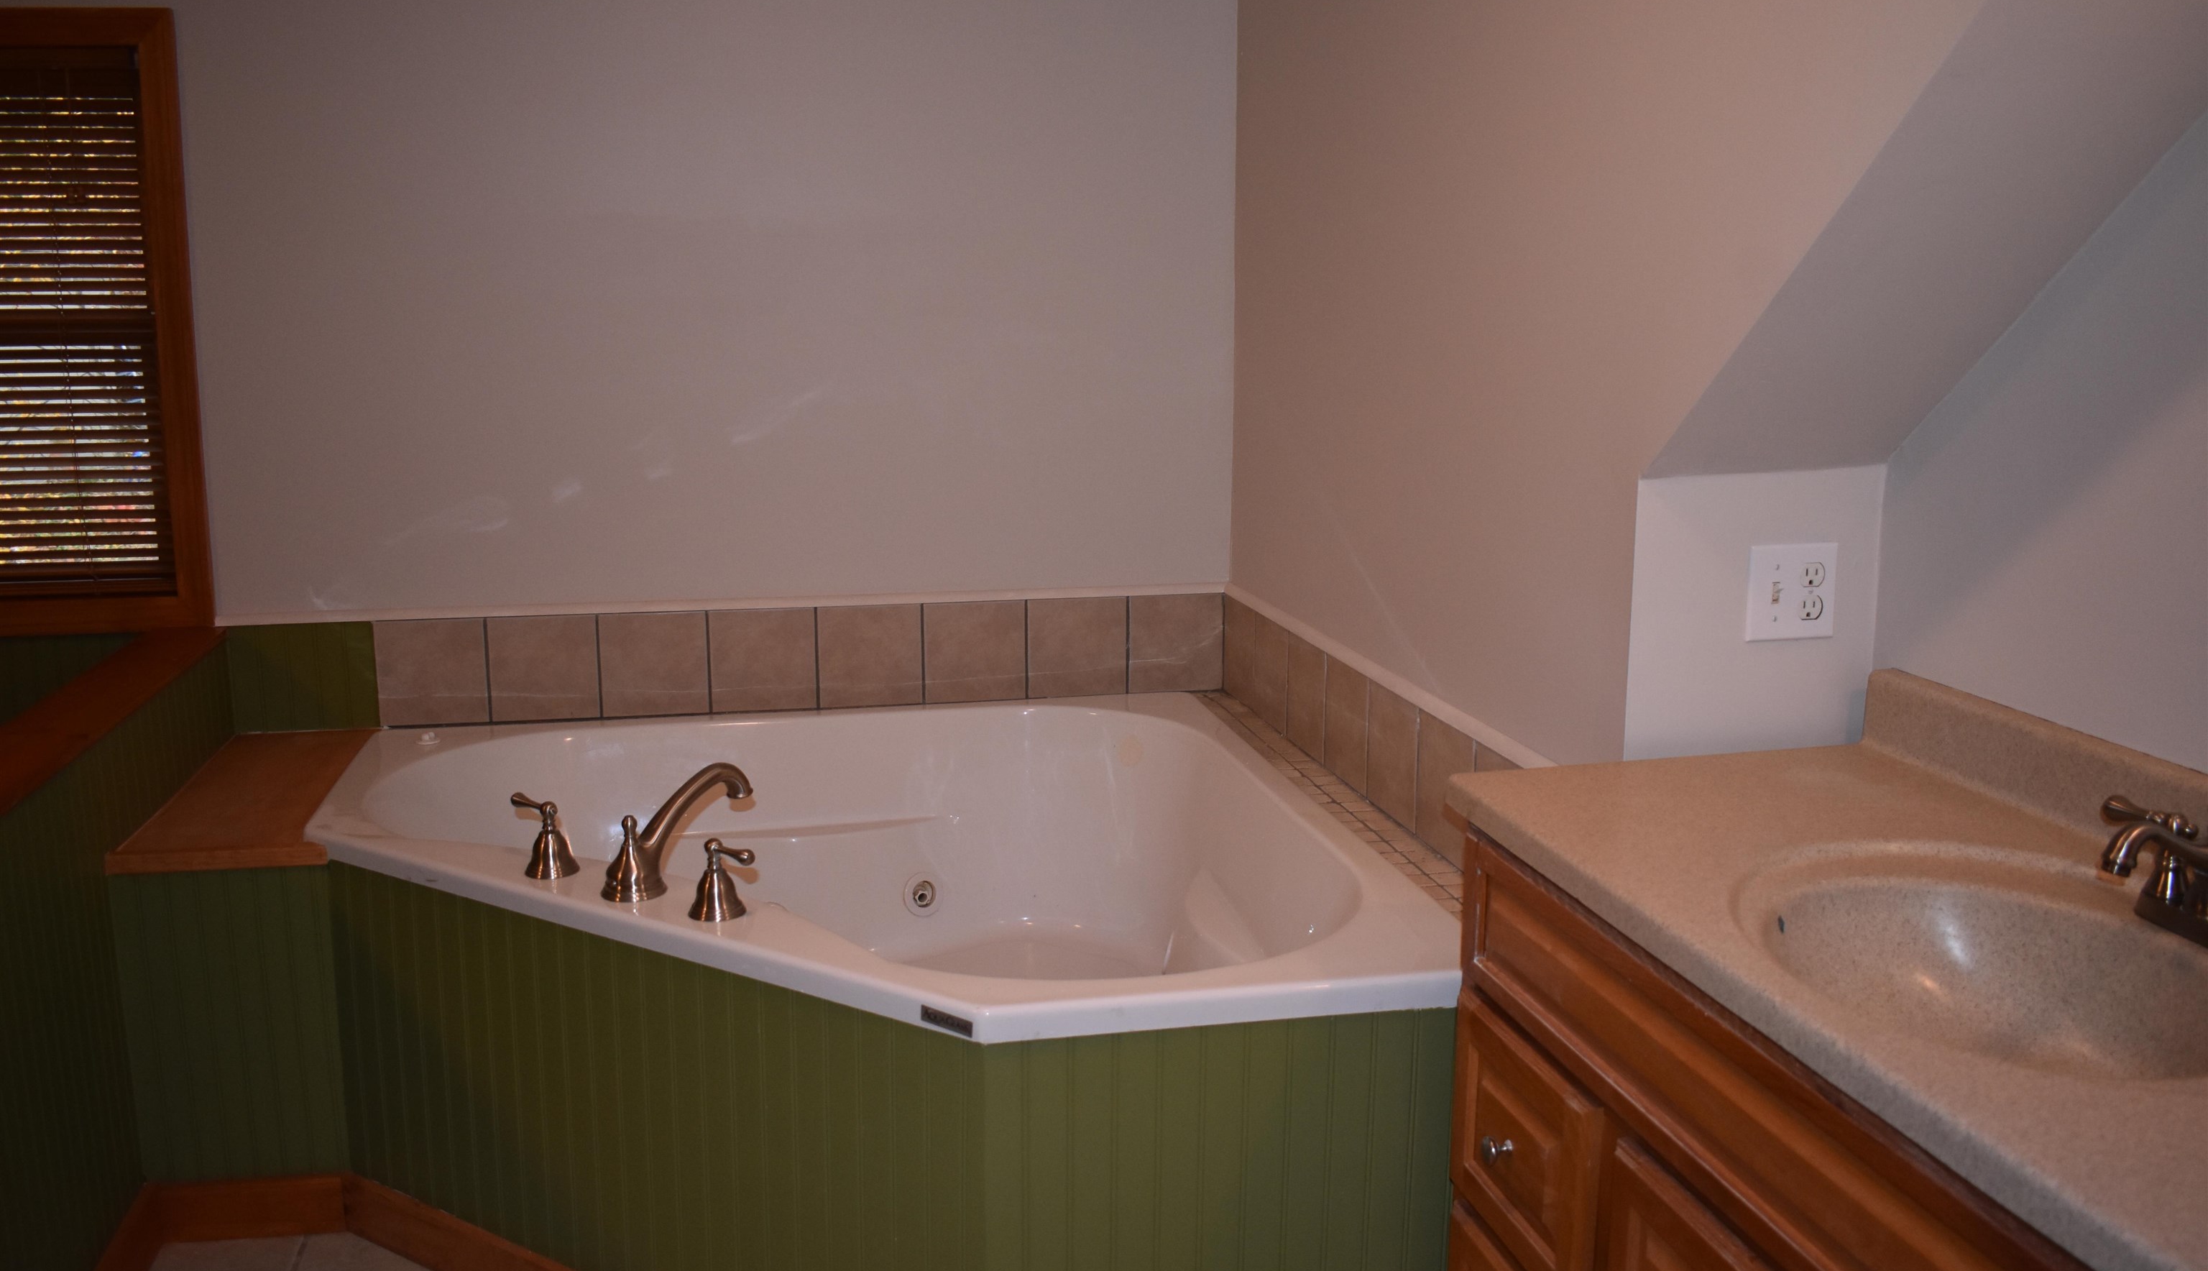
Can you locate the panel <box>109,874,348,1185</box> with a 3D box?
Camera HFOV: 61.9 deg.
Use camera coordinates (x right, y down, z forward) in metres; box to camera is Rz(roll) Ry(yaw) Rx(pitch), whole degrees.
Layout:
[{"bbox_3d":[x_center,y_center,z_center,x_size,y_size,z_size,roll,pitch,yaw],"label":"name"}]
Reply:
[{"bbox_3d":[-1.318,0.586,2.791,0.299,0.497,0.012,-2,11,-12],"label":"panel"}]

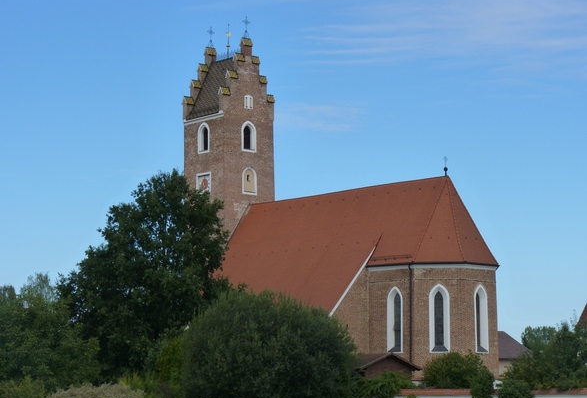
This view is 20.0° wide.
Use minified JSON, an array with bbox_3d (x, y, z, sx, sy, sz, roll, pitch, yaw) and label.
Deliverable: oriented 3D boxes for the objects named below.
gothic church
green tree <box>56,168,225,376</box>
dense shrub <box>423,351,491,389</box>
[{"bbox_3d":[3.588,0.373,150.099,16.457,35.082,36.483,5,-9,-40],"label":"gothic church"},{"bbox_3d":[-11.014,6.645,122.000,12.483,17.623,11.500,0,-7,-5],"label":"green tree"},{"bbox_3d":[12.361,13.726,126.000,5.157,4.323,4.600,-1,-7,6],"label":"dense shrub"}]

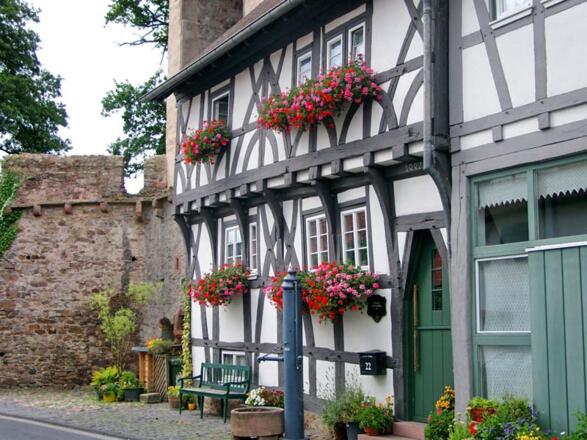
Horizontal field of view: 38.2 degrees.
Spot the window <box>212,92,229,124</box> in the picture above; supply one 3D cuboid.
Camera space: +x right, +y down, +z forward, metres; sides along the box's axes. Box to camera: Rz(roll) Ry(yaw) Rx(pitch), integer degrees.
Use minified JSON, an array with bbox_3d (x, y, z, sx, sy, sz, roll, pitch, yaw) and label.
[{"bbox_3d":[-1.256,-1.889,14.688,0.090,0.560,0.600,4,-8,-31],"label":"window"}]

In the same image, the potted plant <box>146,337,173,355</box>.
[{"bbox_3d":[-2.787,2.620,17.700,0.564,0.376,0.420,0,-7,0],"label":"potted plant"}]

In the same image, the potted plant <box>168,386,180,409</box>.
[{"bbox_3d":[-2.176,3.287,15.700,0.270,0.400,0.270,0,-7,0],"label":"potted plant"}]

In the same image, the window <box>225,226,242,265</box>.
[{"bbox_3d":[-0.981,0.496,14.711,0.100,0.733,0.652,4,-8,-31],"label":"window"}]

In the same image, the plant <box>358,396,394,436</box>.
[{"bbox_3d":[1.013,2.399,10.350,0.410,0.470,0.410,0,-7,0],"label":"plant"}]

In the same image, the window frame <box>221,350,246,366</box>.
[{"bbox_3d":[-0.977,2.473,14.468,0.100,0.428,0.935,4,-8,-31],"label":"window frame"}]

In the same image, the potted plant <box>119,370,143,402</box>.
[{"bbox_3d":[-3.269,3.339,17.000,0.420,0.600,0.450,4,-8,-31],"label":"potted plant"}]

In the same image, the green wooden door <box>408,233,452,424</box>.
[{"bbox_3d":[1.694,1.332,10.406,0.090,2.250,0.860,4,-8,-31],"label":"green wooden door"}]

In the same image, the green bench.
[{"bbox_3d":[-1.332,2.873,14.200,0.560,0.860,1.600,5,-9,-33],"label":"green bench"}]

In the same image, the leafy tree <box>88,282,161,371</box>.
[{"bbox_3d":[-3.489,2.395,17.500,1.200,2.150,1.350,4,-8,-31],"label":"leafy tree"}]

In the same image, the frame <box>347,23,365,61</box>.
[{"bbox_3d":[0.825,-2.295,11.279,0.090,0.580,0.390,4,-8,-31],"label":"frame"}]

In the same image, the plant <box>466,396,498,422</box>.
[{"bbox_3d":[1.979,1.985,8.878,0.260,0.260,0.310,4,-8,-31],"label":"plant"}]

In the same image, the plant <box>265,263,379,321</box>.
[{"bbox_3d":[0.321,1.036,11.858,0.480,0.640,2.552,4,-8,-31],"label":"plant"}]

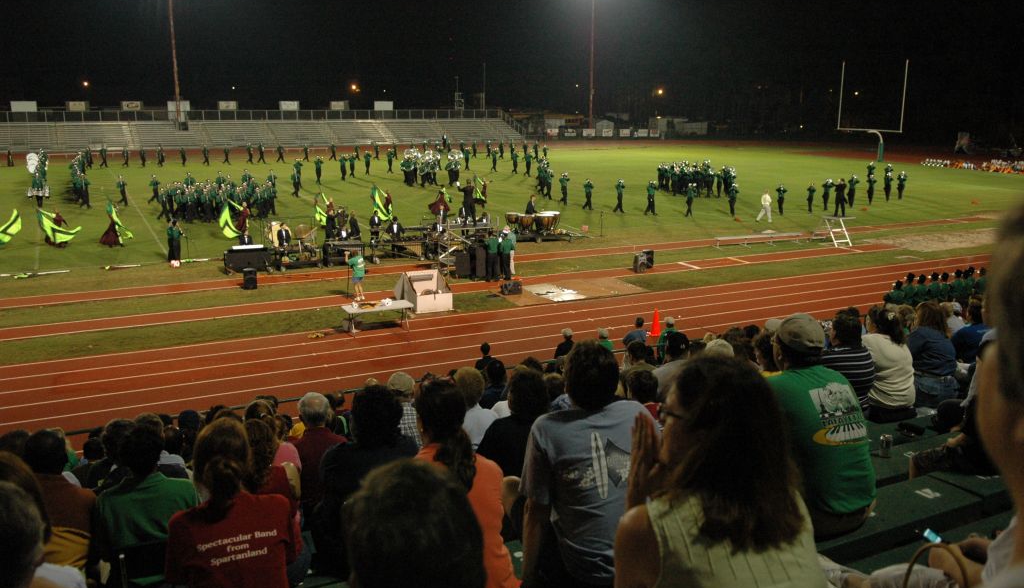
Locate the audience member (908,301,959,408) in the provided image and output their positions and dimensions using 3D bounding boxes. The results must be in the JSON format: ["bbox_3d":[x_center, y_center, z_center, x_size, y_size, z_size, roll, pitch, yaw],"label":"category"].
[{"bbox_3d":[3.209,0.622,6.923,0.500,1.240,0.740,-3,13,-14],"label":"audience member"}]

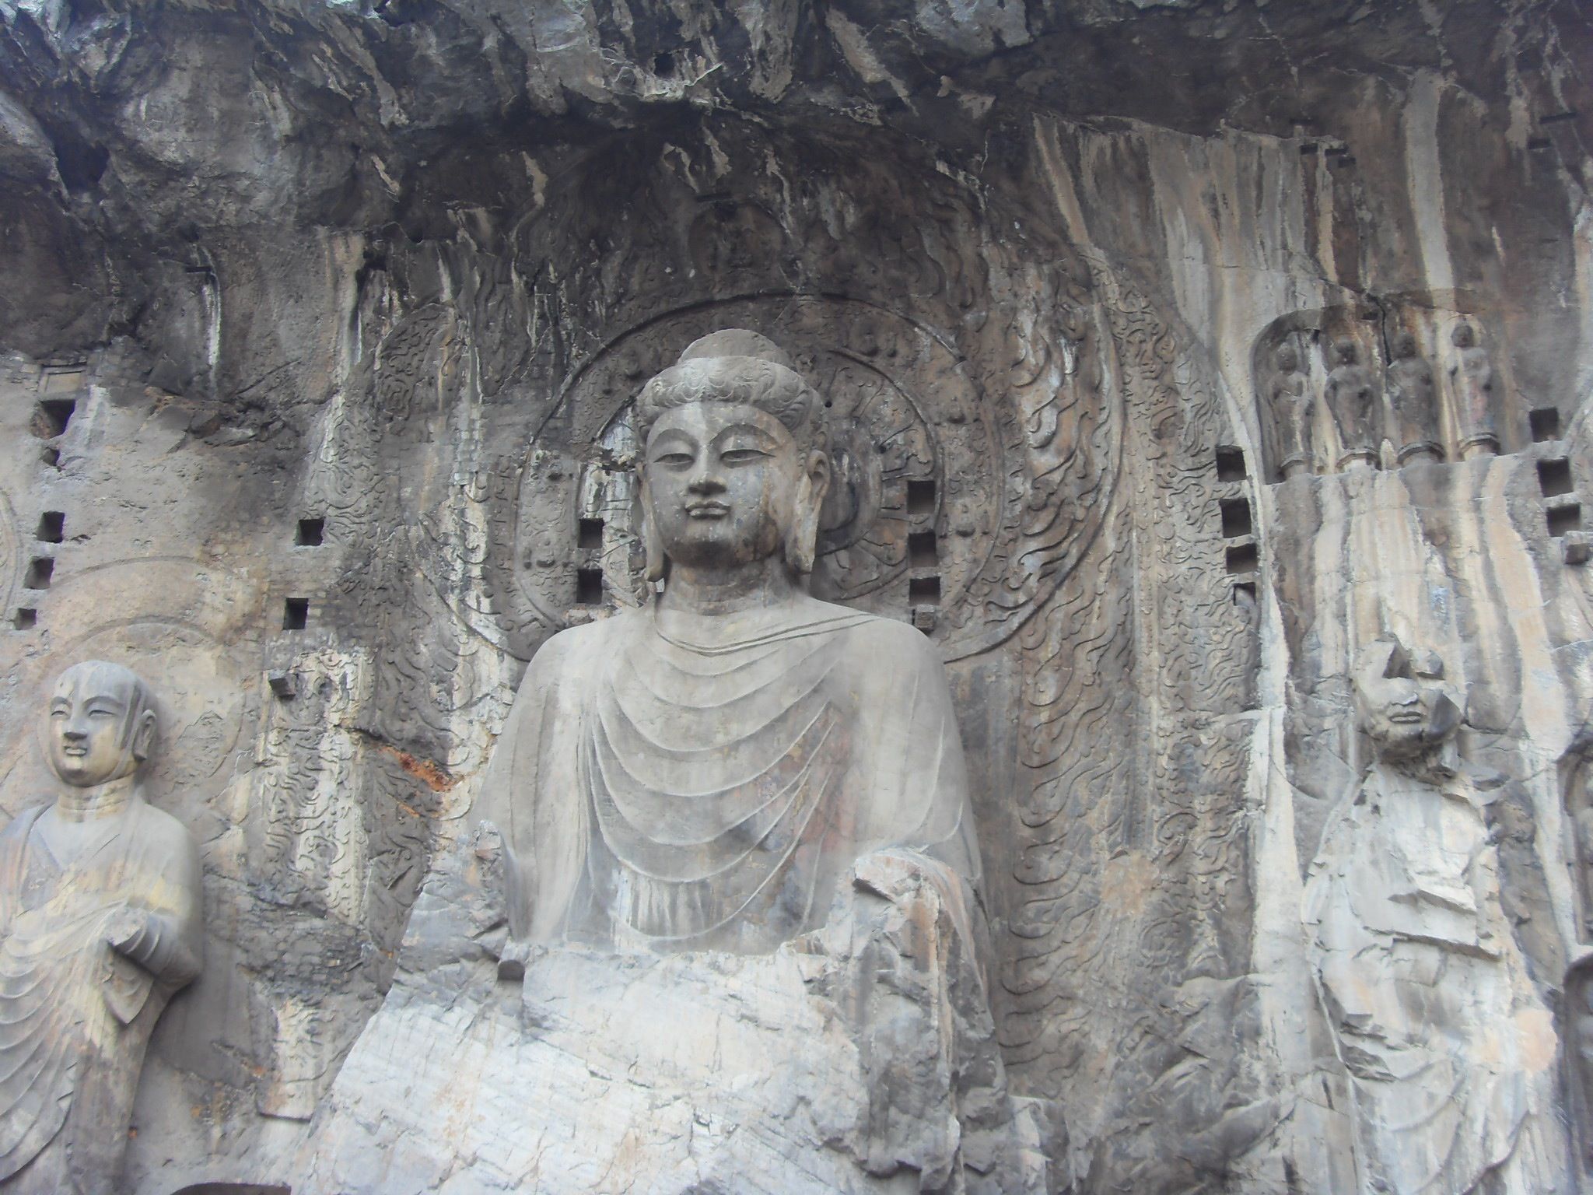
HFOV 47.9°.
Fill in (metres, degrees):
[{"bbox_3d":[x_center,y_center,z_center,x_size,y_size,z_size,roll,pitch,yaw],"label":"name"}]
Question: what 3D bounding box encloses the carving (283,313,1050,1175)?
[{"bbox_3d":[-1.300,1.943,25.711,9.200,15.200,6.600,-5,-22,14],"label":"carving"}]

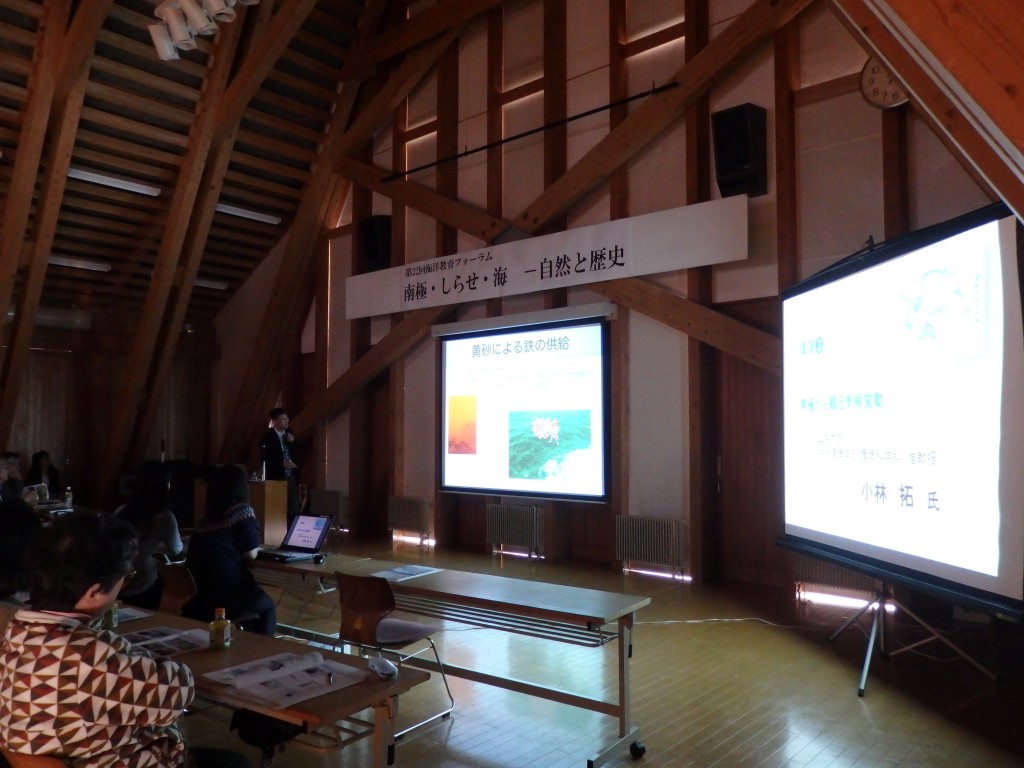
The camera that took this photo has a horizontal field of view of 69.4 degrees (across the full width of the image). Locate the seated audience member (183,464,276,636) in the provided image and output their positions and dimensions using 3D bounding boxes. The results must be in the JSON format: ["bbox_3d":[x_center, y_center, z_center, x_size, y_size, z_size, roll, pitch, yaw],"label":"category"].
[{"bbox_3d":[-1.607,1.105,4.191,0.460,1.270,0.650,-3,-5,42],"label":"seated audience member"}]

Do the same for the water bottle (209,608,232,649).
[{"bbox_3d":[-1.031,0.855,2.617,0.066,0.140,0.066,-2,-4,34],"label":"water bottle"}]

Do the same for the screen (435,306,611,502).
[{"bbox_3d":[0.034,0.262,8.583,2.650,2.090,0.110,-3,-5,40],"label":"screen"}]

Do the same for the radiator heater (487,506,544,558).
[{"bbox_3d":[0.035,1.726,8.683,0.740,0.580,0.130,-3,-5,40],"label":"radiator heater"}]

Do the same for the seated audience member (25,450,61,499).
[{"bbox_3d":[-5.543,1.416,8.776,0.480,1.219,0.680,3,-5,-42],"label":"seated audience member"}]

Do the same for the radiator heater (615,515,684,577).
[{"bbox_3d":[1.406,1.656,7.550,0.740,0.580,0.130,-3,-5,40],"label":"radiator heater"}]

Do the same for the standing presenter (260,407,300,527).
[{"bbox_3d":[-2.542,1.127,8.046,0.380,1.710,0.460,-3,-5,37],"label":"standing presenter"}]

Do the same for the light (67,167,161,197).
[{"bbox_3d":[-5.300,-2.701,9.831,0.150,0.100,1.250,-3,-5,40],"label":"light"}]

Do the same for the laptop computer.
[{"bbox_3d":[-1.294,0.930,4.479,0.320,0.225,0.345,-2,-4,35],"label":"laptop computer"}]

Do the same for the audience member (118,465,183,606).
[{"bbox_3d":[-2.232,1.138,4.643,0.660,1.260,0.460,4,-5,-45],"label":"audience member"}]

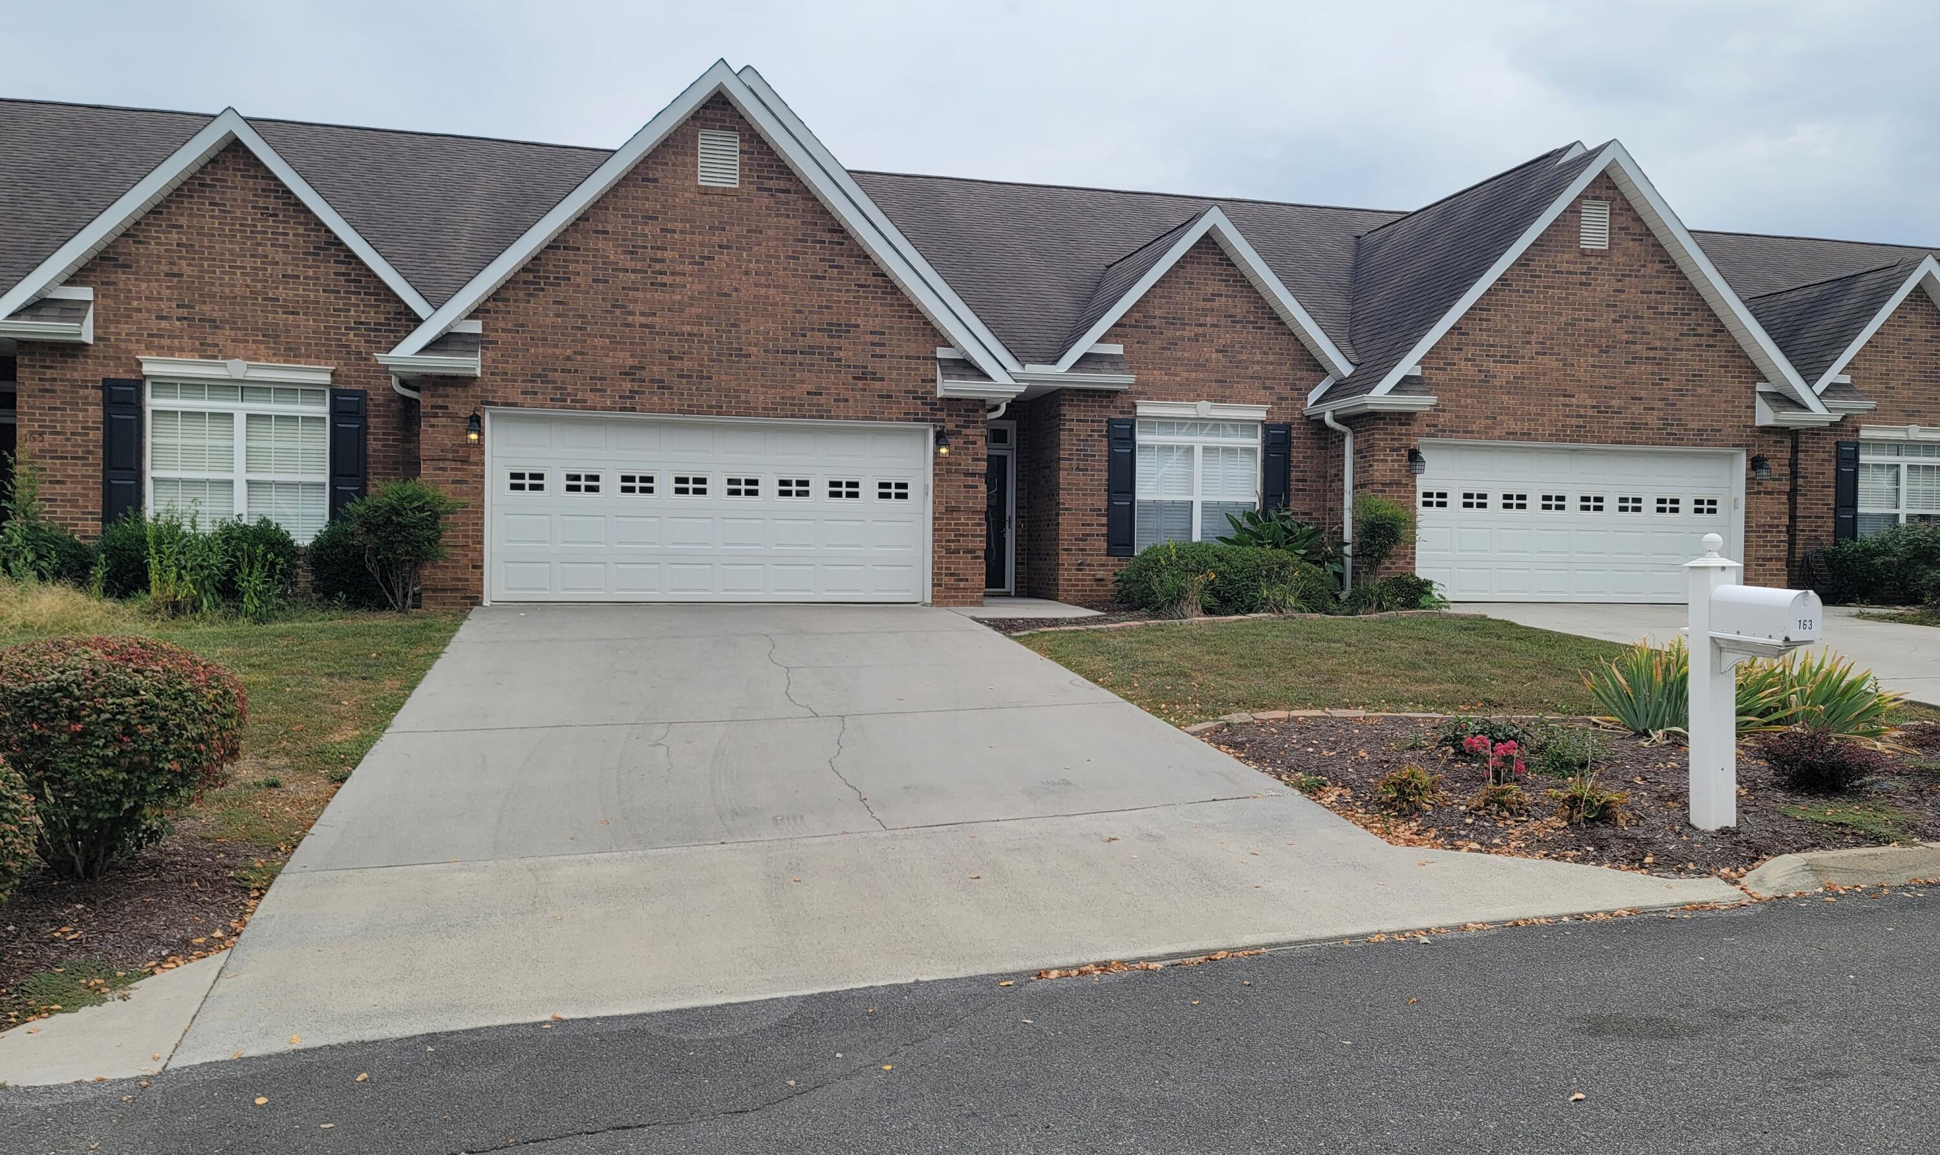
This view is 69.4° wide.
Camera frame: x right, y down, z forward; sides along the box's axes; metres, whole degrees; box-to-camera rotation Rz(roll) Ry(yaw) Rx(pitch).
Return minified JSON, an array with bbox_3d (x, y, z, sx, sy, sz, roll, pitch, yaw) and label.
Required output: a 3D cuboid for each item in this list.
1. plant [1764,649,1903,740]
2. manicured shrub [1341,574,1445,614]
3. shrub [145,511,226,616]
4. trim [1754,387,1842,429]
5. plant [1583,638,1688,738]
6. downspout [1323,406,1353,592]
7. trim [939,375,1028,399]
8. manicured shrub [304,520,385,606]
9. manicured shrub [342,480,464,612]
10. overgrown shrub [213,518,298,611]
[{"bbox_3d":[6.109,0.828,9.943,0.950,0.616,0.800,1,1,-13],"label":"plant"},{"bbox_3d":[5.331,0.201,17.663,1.242,0.482,0.950,1,1,-13],"label":"manicured shrub"},{"bbox_3d":[-8.184,-0.142,14.604,0.837,1.057,0.750,1,1,-13],"label":"shrub"},{"bbox_3d":[11.451,-2.328,19.371,0.970,0.450,0.430,1,1,-13],"label":"trim"},{"bbox_3d":[4.703,0.780,9.814,0.800,0.659,0.750,1,1,-13],"label":"plant"},{"bbox_3d":[4.898,-0.976,18.648,0.370,2.440,0.110,1,1,-13],"label":"downspout"},{"bbox_3d":[0.147,-2.240,16.524,0.960,0.260,0.450,1,1,-13],"label":"trim"},{"bbox_3d":[-6.837,-0.151,15.489,1.022,0.959,1.000,1,1,-13],"label":"manicured shrub"},{"bbox_3d":[-6.190,-0.339,15.280,1.322,1.379,1.250,1,1,-13],"label":"manicured shrub"},{"bbox_3d":[-7.739,-0.156,15.172,0.919,0.955,0.950,1,1,-13],"label":"overgrown shrub"}]

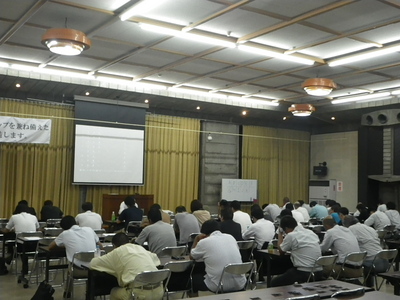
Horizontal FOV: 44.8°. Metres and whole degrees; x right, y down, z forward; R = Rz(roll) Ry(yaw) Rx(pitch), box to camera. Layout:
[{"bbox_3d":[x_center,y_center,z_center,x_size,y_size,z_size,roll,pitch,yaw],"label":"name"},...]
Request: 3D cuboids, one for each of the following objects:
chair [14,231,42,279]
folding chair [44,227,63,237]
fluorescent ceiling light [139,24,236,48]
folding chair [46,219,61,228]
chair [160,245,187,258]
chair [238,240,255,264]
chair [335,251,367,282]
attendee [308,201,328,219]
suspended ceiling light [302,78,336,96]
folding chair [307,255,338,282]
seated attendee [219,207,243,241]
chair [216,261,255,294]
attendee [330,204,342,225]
[{"bbox_3d":[-3.041,1.806,8.488,0.460,0.760,0.470,4,-4,-33],"label":"chair"},{"bbox_3d":[-2.800,1.860,9.156,0.460,0.770,0.490,4,-5,-37],"label":"folding chair"},{"bbox_3d":[-0.188,-2.312,9.912,2.380,0.120,0.160,3,-5,-35],"label":"fluorescent ceiling light"},{"bbox_3d":[-3.335,1.957,11.057,0.460,0.760,0.470,4,-4,-33],"label":"folding chair"},{"bbox_3d":[-0.518,1.754,6.986,0.460,0.770,0.480,3,-5,-35],"label":"chair"},{"bbox_3d":[0.628,1.919,8.313,0.460,0.770,0.480,4,-4,-34],"label":"chair"},{"bbox_3d":[2.012,1.790,6.771,0.460,0.770,0.490,4,-5,-36],"label":"chair"},{"bbox_3d":[3.090,1.963,12.547,0.540,1.220,0.800,3,-5,-35],"label":"attendee"},{"bbox_3d":[3.266,-1.719,13.264,0.950,0.380,0.950,1,-4,0],"label":"suspended ceiling light"},{"bbox_3d":[1.599,1.813,6.657,0.460,0.760,0.470,4,-4,-33],"label":"folding chair"},{"bbox_3d":[0.465,1.586,7.958,0.500,1.280,0.780,4,-5,-35],"label":"seated attendee"},{"bbox_3d":[0.339,1.683,5.679,0.460,0.770,0.490,4,-5,-37],"label":"chair"},{"bbox_3d":[3.140,1.888,11.318,0.480,1.240,0.780,4,-5,-35],"label":"attendee"}]

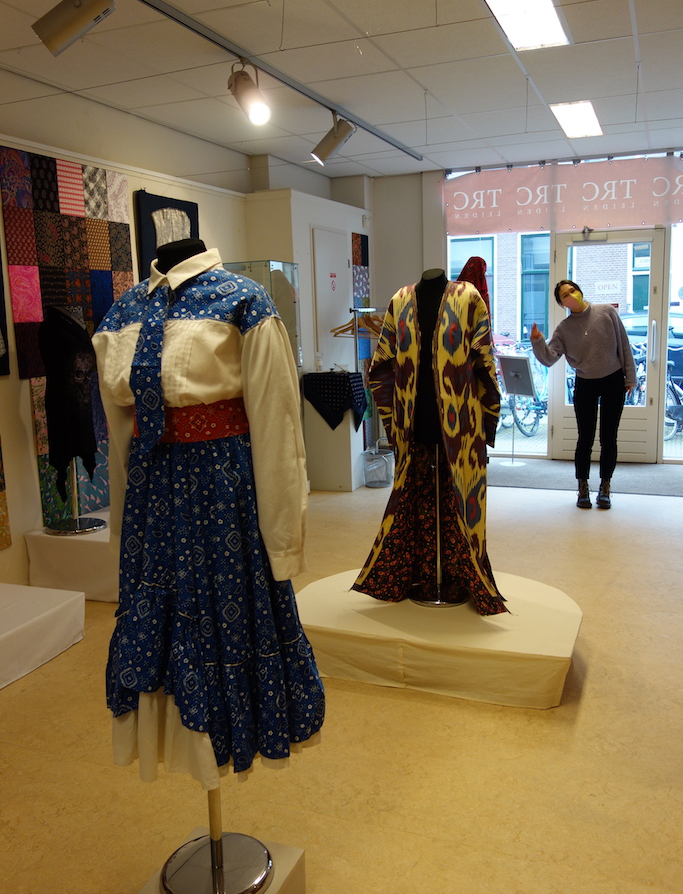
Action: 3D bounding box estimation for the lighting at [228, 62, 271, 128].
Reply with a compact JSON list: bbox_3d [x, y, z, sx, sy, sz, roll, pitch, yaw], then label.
[{"bbox_3d":[-0.443,-1.758,3.929,0.140,0.200,0.290,-9,52,-34],"label":"lighting"}]

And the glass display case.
[{"bbox_3d":[-0.629,-0.450,6.110,0.520,1.860,0.485,2,11,22],"label":"glass display case"}]

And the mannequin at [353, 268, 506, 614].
[{"bbox_3d":[0.359,-0.018,3.212,0.640,1.360,0.400,2,10,22],"label":"mannequin"}]

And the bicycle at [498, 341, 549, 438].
[{"bbox_3d":[2.458,-0.746,9.690,0.580,1.080,1.750,7,13,42],"label":"bicycle"}]

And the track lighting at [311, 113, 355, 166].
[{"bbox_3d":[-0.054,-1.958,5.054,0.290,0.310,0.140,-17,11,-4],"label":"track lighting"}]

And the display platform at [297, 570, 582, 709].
[{"bbox_3d":[0.432,0.788,3.629,1.290,0.205,0.950,2,11,22],"label":"display platform"}]

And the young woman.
[{"bbox_3d":[1.699,-0.373,5.634,0.700,1.575,0.400,2,10,19],"label":"young woman"}]

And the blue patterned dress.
[{"bbox_3d":[-0.293,0.120,1.658,0.480,1.030,0.410,2,10,22],"label":"blue patterned dress"}]

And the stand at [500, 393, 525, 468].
[{"bbox_3d":[1.553,-0.192,7.194,0.250,0.710,0.250,7,12,40],"label":"stand"}]

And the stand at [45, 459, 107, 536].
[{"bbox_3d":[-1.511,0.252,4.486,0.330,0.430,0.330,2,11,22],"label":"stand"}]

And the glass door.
[{"bbox_3d":[2.443,-0.900,7.358,0.950,2.130,0.080,2,11,22],"label":"glass door"}]

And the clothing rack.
[{"bbox_3d":[0.395,-0.510,7.283,0.460,1.510,1.000,4,12,32],"label":"clothing rack"}]

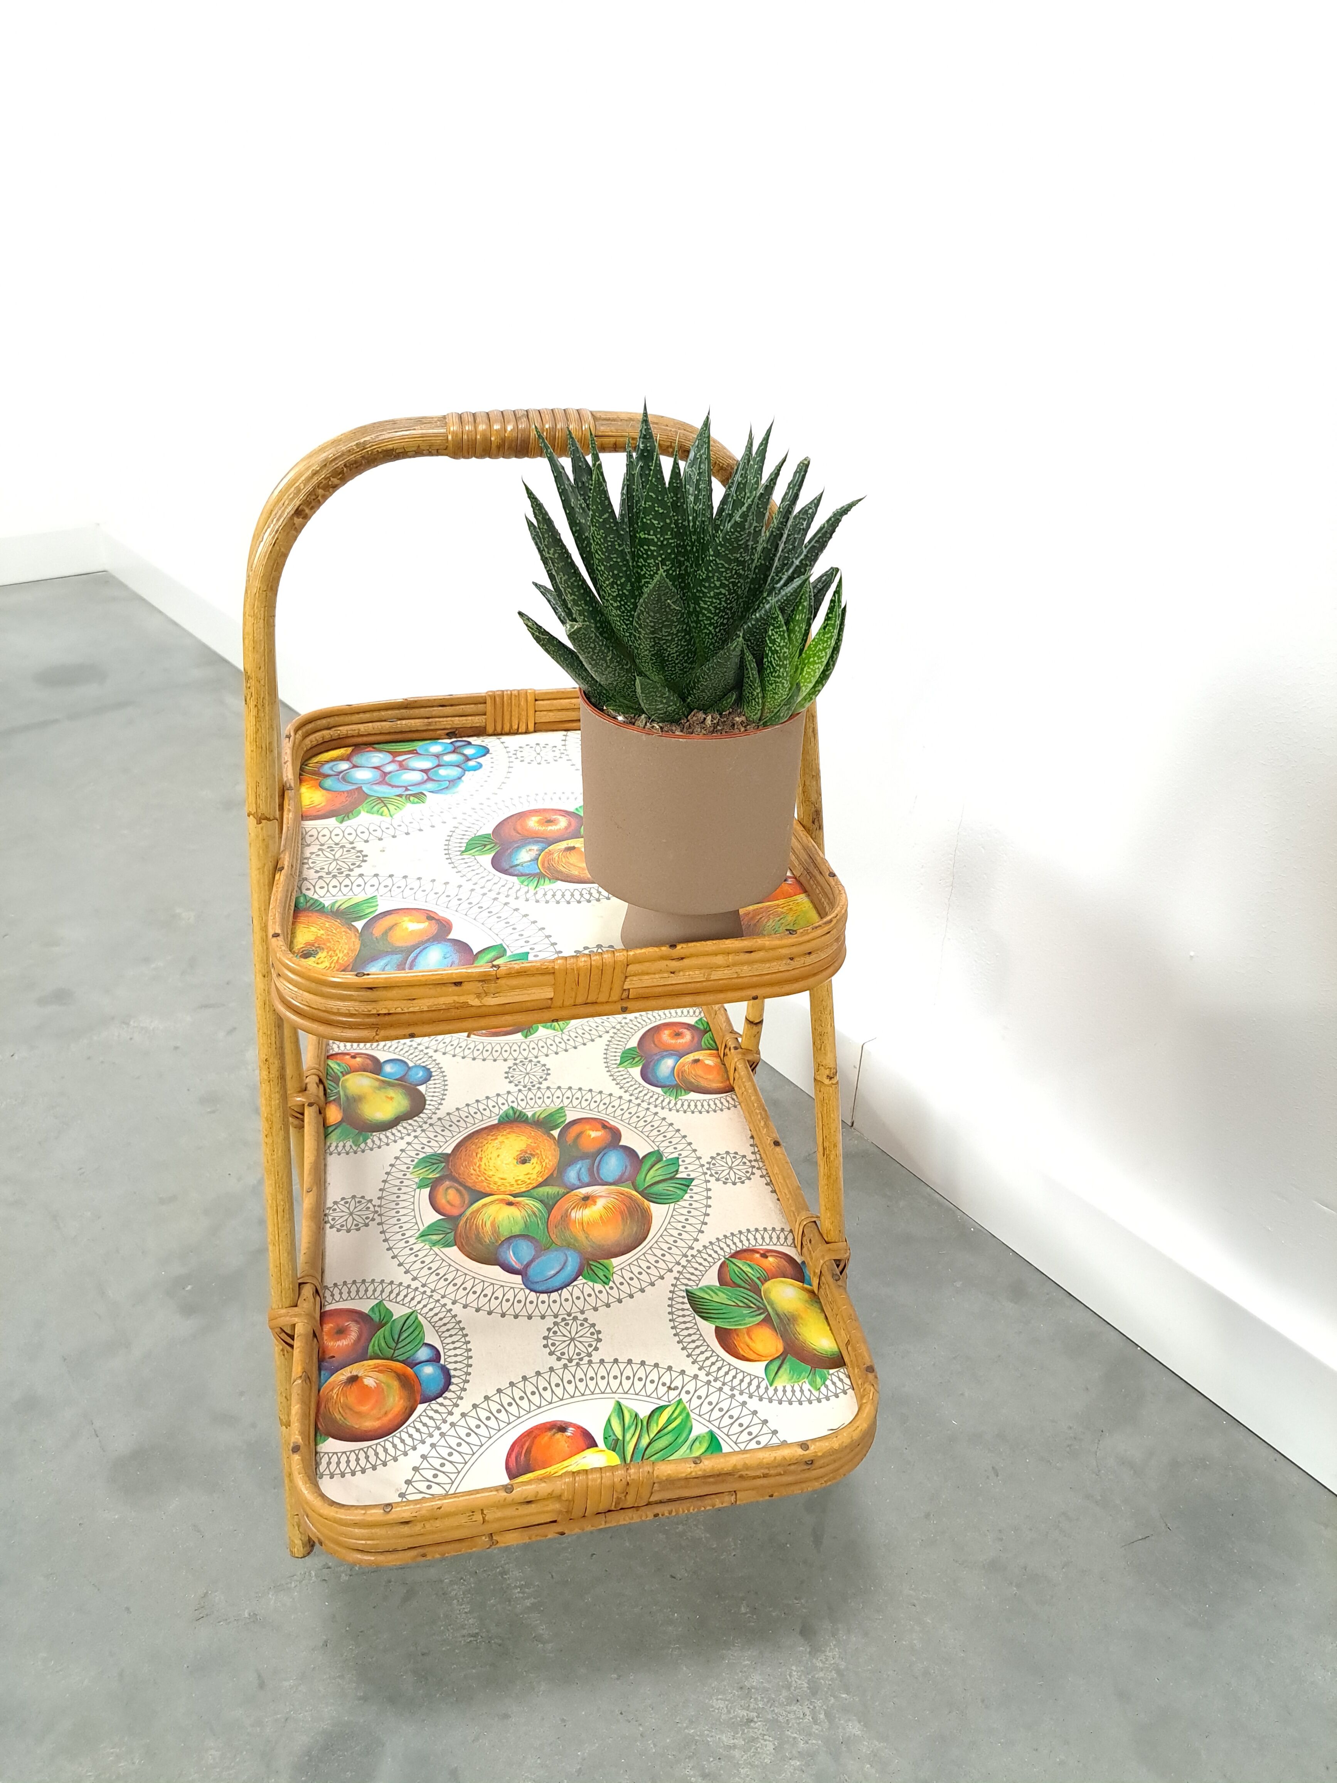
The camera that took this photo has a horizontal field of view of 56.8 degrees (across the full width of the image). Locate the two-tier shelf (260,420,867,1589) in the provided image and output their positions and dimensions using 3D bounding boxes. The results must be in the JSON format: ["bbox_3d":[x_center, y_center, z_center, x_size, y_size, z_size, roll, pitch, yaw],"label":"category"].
[{"bbox_3d":[-0.087,0.059,0.881,0.436,0.758,0.544,-5,29,-12],"label":"two-tier shelf"}]

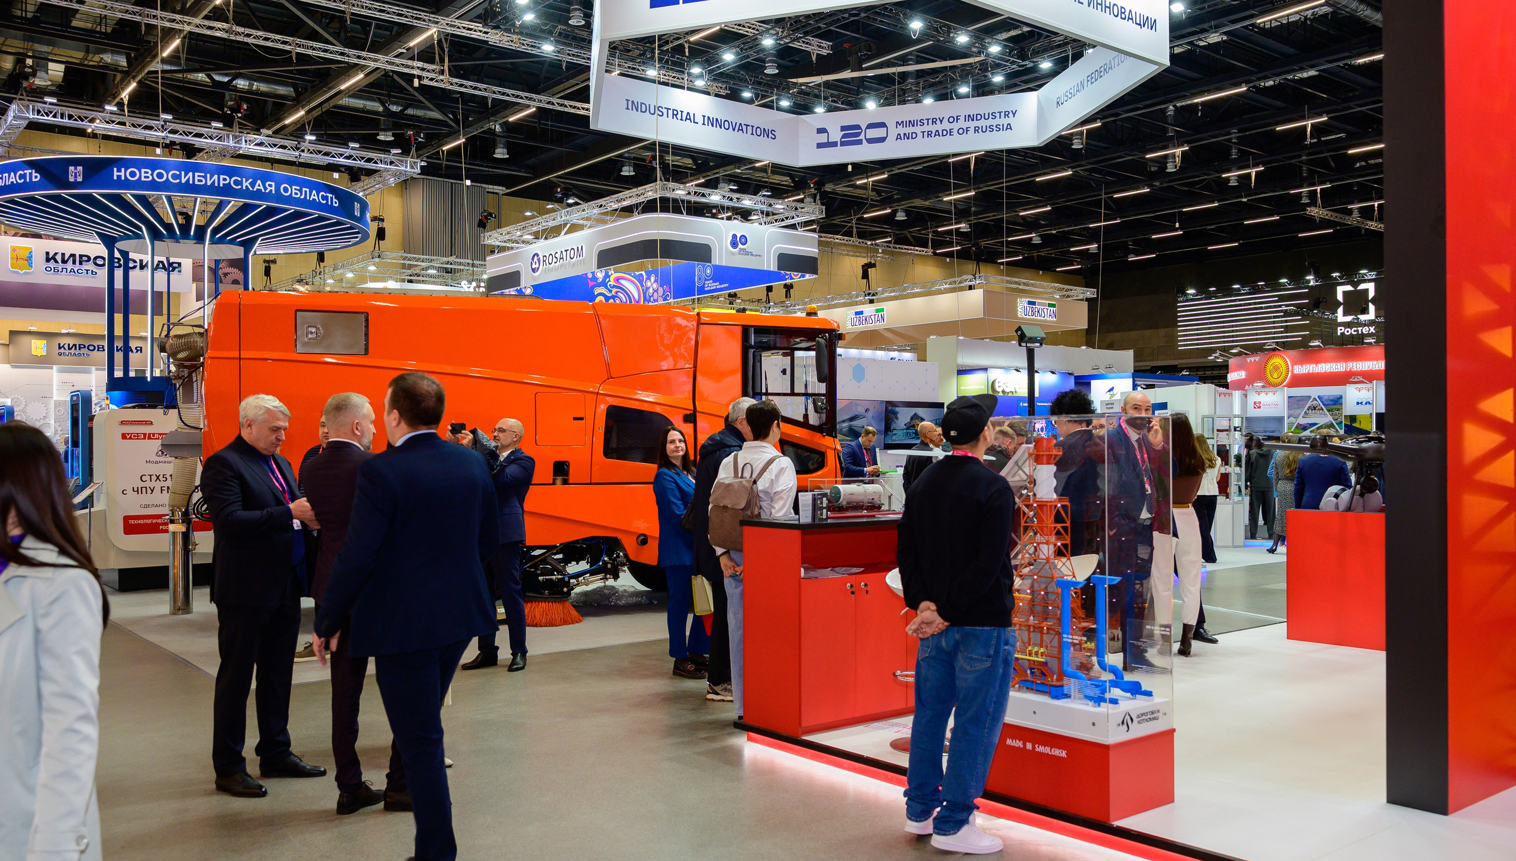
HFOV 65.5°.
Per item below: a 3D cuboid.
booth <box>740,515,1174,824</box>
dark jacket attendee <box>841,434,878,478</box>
[{"bbox_3d":[1.100,0.989,5.730,1.200,1.100,2.200,0,-1,-41],"label":"booth"},{"bbox_3d":[1.272,0.791,14.800,0.500,1.720,0.380,0,-1,-37],"label":"dark jacket attendee"}]

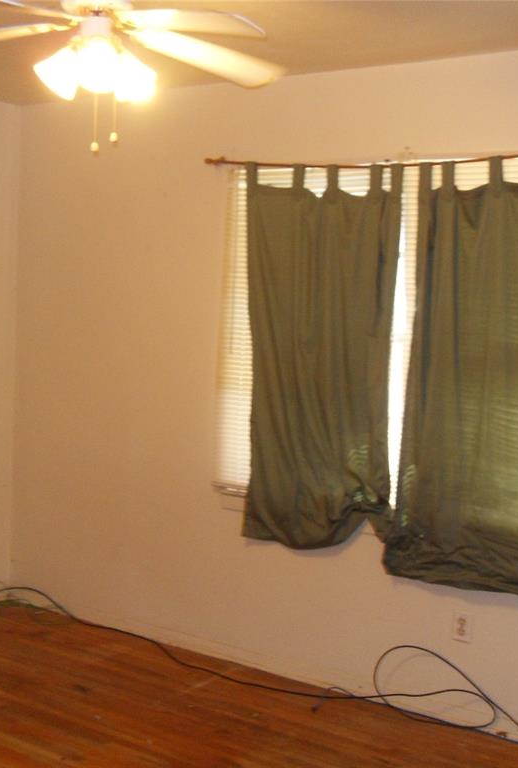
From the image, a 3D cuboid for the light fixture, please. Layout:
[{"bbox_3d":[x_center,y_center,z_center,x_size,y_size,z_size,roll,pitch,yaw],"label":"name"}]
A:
[{"bbox_3d":[-0.431,-0.788,2.722,0.322,0.365,0.315,1,4,-9],"label":"light fixture"}]

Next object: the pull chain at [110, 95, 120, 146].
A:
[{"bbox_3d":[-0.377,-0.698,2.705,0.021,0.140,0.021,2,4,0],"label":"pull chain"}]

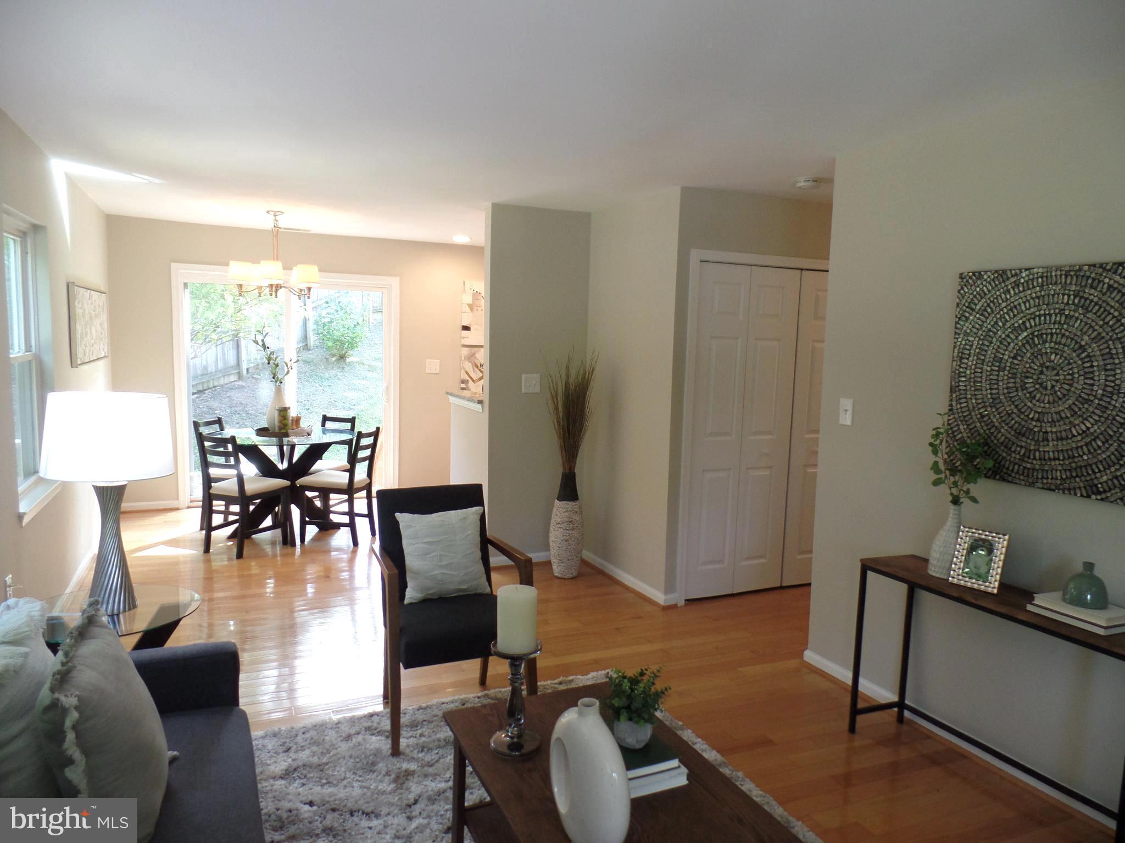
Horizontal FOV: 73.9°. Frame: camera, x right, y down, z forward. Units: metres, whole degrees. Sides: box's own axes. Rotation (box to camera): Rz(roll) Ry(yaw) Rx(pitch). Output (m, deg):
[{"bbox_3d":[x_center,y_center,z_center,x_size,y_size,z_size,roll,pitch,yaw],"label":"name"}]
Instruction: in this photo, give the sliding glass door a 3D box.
[{"bbox_3d":[-2.431,-0.272,6.744,1.840,2.050,0.120,-1,7,-25],"label":"sliding glass door"}]

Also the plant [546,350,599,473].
[{"bbox_3d":[0.066,-0.068,4.882,0.350,0.800,0.340,2,6,0],"label":"plant"}]

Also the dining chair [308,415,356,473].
[{"bbox_3d":[-2.015,0.393,6.296,0.420,0.860,0.510,4,7,20],"label":"dining chair"}]

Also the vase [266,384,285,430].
[{"bbox_3d":[-2.296,-0.104,6.029,0.175,0.360,0.175,-1,7,-24],"label":"vase"}]

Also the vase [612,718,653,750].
[{"bbox_3d":[0.183,0.794,1.931,0.104,0.090,0.104,2,6,0],"label":"vase"}]

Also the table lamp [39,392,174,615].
[{"bbox_3d":[-1.608,0.289,2.656,0.415,0.775,0.415,-1,7,-24],"label":"table lamp"}]

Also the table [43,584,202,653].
[{"bbox_3d":[-1.617,0.947,2.683,0.580,0.555,0.580,-1,7,-25],"label":"table"}]

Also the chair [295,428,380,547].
[{"bbox_3d":[-1.695,0.469,5.676,0.510,0.860,0.420,3,6,12],"label":"chair"}]

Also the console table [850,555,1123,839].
[{"bbox_3d":[1.507,0.962,2.597,0.275,0.724,1.020,-1,7,-24],"label":"console table"}]

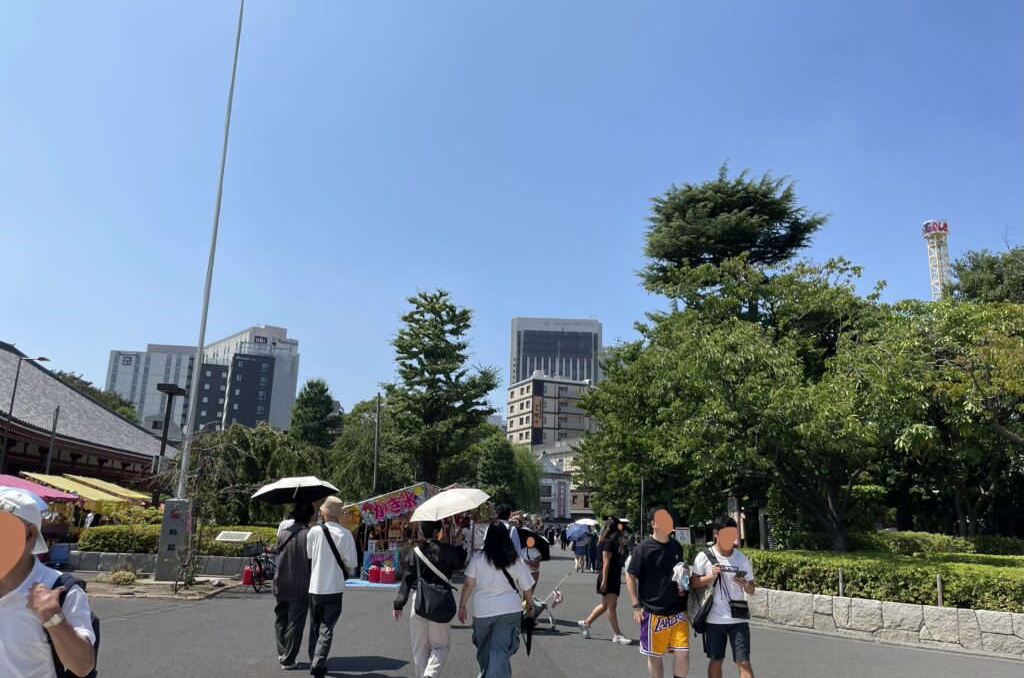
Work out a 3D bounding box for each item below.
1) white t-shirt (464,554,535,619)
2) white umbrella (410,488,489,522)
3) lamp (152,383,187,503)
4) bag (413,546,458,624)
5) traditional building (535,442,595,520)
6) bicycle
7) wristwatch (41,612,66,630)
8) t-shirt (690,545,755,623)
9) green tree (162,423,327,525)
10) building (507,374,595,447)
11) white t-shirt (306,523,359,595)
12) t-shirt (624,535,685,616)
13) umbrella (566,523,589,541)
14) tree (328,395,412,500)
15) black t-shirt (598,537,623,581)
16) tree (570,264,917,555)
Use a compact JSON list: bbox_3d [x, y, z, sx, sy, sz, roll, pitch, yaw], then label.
[{"bbox_3d":[-0.115,2.278,7.078,0.600,0.570,0.350,1,-14,3],"label":"white t-shirt"},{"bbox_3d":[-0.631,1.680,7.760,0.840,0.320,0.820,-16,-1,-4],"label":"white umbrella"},{"bbox_3d":[-11.323,4.302,25.109,0.750,5.750,1.100,9,-15,-29],"label":"lamp"},{"bbox_3d":[-0.701,2.249,7.046,0.400,0.680,0.240,1,-13,3],"label":"bag"},{"bbox_3d":[8.185,25.774,130.652,9.883,14.700,8.500,2,-14,0],"label":"traditional building"},{"bbox_3d":[-4.991,4.684,15.811,0.580,1.050,1.720,1,-13,2],"label":"bicycle"},{"bbox_3d":[-1.379,0.849,2.320,0.062,0.042,0.055,-22,-3,-24],"label":"wristwatch"},{"bbox_3d":[1.866,2.185,6.816,0.480,0.640,0.310,3,-14,-6],"label":"t-shirt"},{"bbox_3d":[-9.065,4.877,26.025,5.529,3.968,4.800,2,-14,0],"label":"green tree"},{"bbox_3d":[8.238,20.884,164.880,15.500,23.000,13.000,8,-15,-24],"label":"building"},{"bbox_3d":[-1.841,2.251,7.887,0.460,0.720,0.320,0,-14,7],"label":"white t-shirt"},{"bbox_3d":[1.297,2.146,6.951,0.560,0.700,0.320,6,-14,-17],"label":"t-shirt"},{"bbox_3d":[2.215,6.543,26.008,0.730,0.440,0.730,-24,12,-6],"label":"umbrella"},{"bbox_3d":[-6.620,6.198,35.485,4.500,7.150,4.500,2,-13,0],"label":"tree"},{"bbox_3d":[1.445,3.235,11.284,0.300,0.620,0.430,-3,-14,18],"label":"black t-shirt"},{"bbox_3d":[6.394,1.938,20.662,8.922,8.371,7.500,2,-14,0],"label":"tree"}]

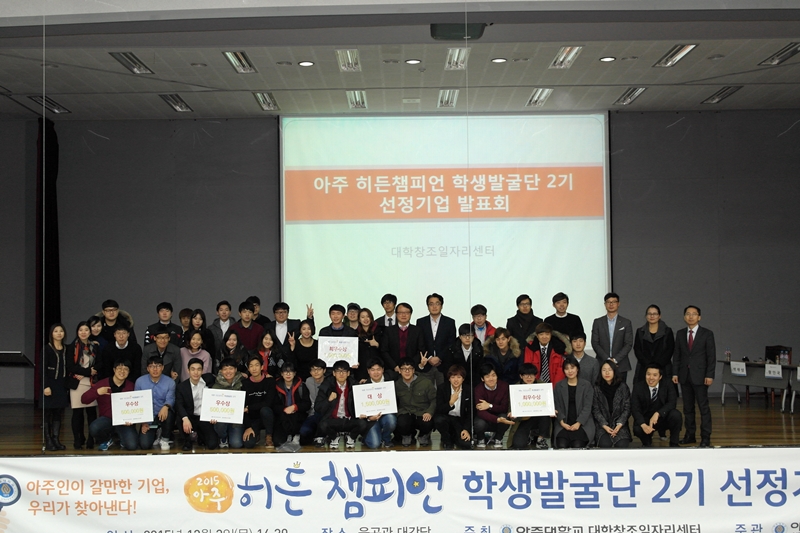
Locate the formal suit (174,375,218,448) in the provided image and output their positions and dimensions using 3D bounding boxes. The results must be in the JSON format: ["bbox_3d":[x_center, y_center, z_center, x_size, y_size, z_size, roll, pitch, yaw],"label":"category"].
[{"bbox_3d":[-2.593,1.830,12.186,0.550,0.877,0.680,0,-2,-17],"label":"formal suit"}]

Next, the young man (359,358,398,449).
[{"bbox_3d":[-0.258,1.676,11.750,0.510,1.080,0.680,-1,-2,-2],"label":"young man"}]

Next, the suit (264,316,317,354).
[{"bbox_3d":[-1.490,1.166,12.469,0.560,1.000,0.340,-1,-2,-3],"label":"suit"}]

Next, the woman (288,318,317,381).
[{"bbox_3d":[-1.239,1.486,12.474,0.440,1.547,0.360,-1,-2,-2],"label":"woman"}]

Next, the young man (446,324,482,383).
[{"bbox_3d":[0.836,1.455,12.198,0.490,1.455,0.450,-1,-2,2],"label":"young man"}]

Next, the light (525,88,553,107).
[{"bbox_3d":[2.301,-2.830,15.811,0.300,0.090,1.220,-1,-2,0],"label":"light"}]

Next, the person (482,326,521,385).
[{"bbox_3d":[1.292,1.492,12.100,0.530,1.430,0.500,-1,-2,3],"label":"person"}]

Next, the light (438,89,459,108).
[{"bbox_3d":[0.808,-2.780,15.801,0.310,0.090,1.220,-1,-2,0],"label":"light"}]

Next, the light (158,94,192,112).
[{"bbox_3d":[-3.698,-2.755,15.859,0.300,0.090,1.220,-1,-2,0],"label":"light"}]

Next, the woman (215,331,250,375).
[{"bbox_3d":[-2.134,1.517,12.171,0.460,1.403,0.480,-1,-2,-5],"label":"woman"}]

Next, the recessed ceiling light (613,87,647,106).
[{"bbox_3d":[3.808,-2.822,15.792,0.310,0.090,1.220,-1,-2,0],"label":"recessed ceiling light"}]

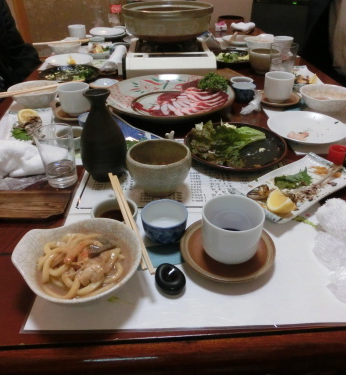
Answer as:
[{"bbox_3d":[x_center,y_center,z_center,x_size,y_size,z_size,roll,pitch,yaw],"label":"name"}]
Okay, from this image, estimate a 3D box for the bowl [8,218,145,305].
[{"bbox_3d":[-0.121,0.104,0.451,0.166,0.052,0.145,6,35,9],"label":"bowl"}]

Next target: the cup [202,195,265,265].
[{"bbox_3d":[0.077,0.058,0.455,0.078,0.064,0.078,0,33,0],"label":"cup"}]

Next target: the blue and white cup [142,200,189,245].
[{"bbox_3d":[-0.011,0.055,0.501,0.067,0.044,0.067,0,33,0],"label":"blue and white cup"}]

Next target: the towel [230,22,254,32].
[{"bbox_3d":[0.393,-0.908,1.950,0.145,0.047,0.100,0,33,0],"label":"towel"}]

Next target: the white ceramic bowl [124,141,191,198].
[{"bbox_3d":[-0.024,-0.031,0.629,0.112,0.076,0.112,0,34,0],"label":"white ceramic bowl"}]

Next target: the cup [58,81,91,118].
[{"bbox_3d":[-0.256,-0.229,0.916,0.082,0.070,0.082,0,34,0],"label":"cup"}]

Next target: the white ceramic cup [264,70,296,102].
[{"bbox_3d":[0.300,-0.283,0.990,0.082,0.070,0.082,0,34,0],"label":"white ceramic cup"}]

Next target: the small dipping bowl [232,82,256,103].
[{"bbox_3d":[0.206,-0.278,1.020,0.069,0.044,0.069,0,34,0],"label":"small dipping bowl"}]

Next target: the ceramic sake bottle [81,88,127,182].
[{"bbox_3d":[-0.128,-0.092,0.638,0.085,0.168,0.085,0,34,0],"label":"ceramic sake bottle"}]

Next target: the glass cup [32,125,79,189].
[{"bbox_3d":[-0.210,-0.055,0.641,0.069,0.105,0.069,0,34,0],"label":"glass cup"}]

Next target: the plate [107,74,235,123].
[{"bbox_3d":[-0.003,-0.238,0.958,0.344,0.049,0.344,0,34,0],"label":"plate"}]

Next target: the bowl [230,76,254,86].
[{"bbox_3d":[0.211,-0.309,1.065,0.070,0.042,0.070,0,33,0],"label":"bowl"}]

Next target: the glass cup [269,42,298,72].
[{"bbox_3d":[0.372,-0.414,1.161,0.087,0.115,0.087,0,33,0],"label":"glass cup"}]

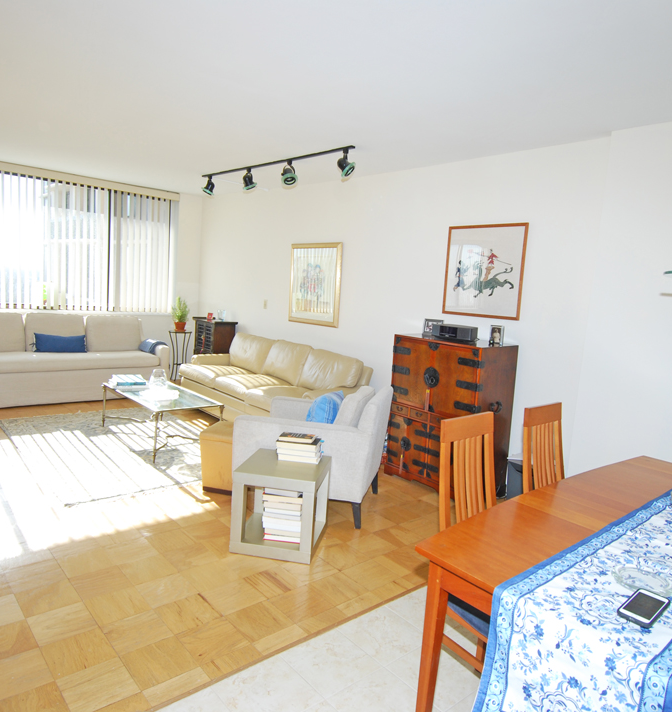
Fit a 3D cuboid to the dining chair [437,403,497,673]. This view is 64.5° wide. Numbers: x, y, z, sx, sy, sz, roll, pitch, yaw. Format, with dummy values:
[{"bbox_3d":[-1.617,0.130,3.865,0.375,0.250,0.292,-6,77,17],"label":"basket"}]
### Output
[{"bbox_3d":[0.616,0.771,1.845,0.440,1.045,0.520,-2,9,-40],"label":"dining chair"}]

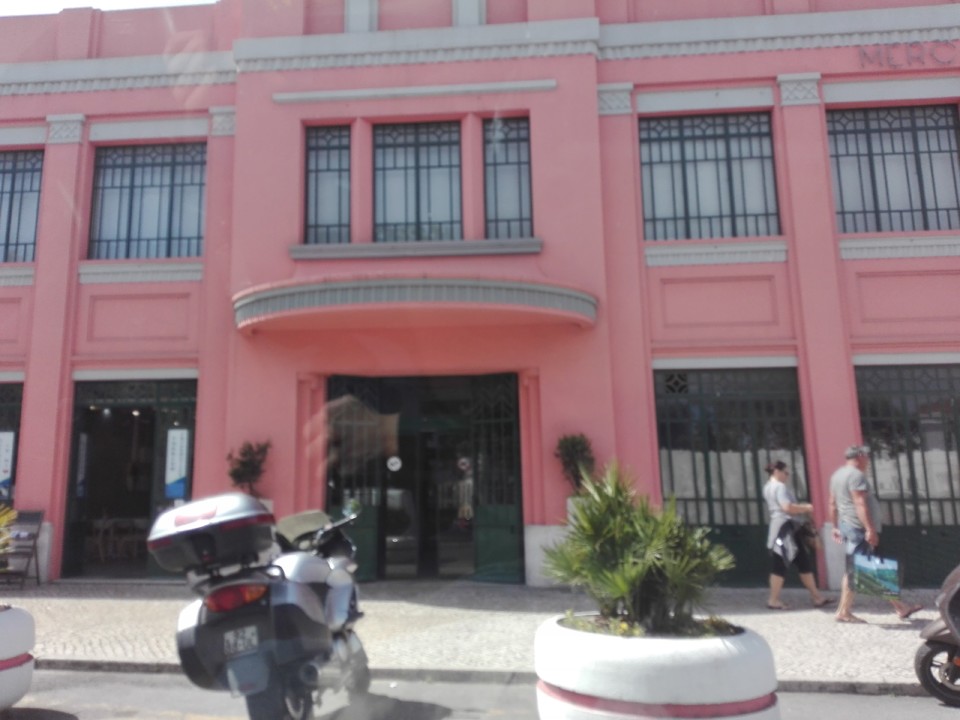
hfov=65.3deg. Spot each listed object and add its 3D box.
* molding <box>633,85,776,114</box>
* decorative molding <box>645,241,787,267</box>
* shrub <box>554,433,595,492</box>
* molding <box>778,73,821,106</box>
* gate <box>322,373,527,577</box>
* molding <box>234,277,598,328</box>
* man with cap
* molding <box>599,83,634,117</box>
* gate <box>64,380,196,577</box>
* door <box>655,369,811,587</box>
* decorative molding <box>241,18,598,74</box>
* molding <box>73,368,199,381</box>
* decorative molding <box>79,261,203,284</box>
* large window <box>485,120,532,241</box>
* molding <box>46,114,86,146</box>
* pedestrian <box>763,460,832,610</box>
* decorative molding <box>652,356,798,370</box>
[{"bbox_3d":[3.095,-3.570,10.366,1.833,0.278,0.120,-1,-8,5],"label":"molding"},{"bbox_3d":[3.234,-1.440,10.297,1.886,0.269,0.140,-1,-9,4],"label":"decorative molding"},{"bbox_3d":[1.214,1.346,9.690,0.510,0.770,0.500,-1,-10,5],"label":"shrub"},{"bbox_3d":[4.506,-3.781,10.592,0.598,0.459,0.170,-2,-9,4],"label":"molding"},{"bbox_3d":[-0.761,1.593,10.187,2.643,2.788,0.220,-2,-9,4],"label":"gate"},{"bbox_3d":[-0.936,-0.752,9.705,4.939,0.358,1.050,-1,-9,4],"label":"molding"},{"bbox_3d":[4.029,1.747,7.651,0.800,1.734,0.560,0,-9,-6],"label":"man with cap"},{"bbox_3d":[1.934,-3.711,10.766,0.548,0.467,0.170,-2,-9,4],"label":"molding"},{"bbox_3d":[-4.925,1.661,10.644,1.860,2.771,0.150,-2,-9,4],"label":"gate"},{"bbox_3d":[3.361,1.545,10.005,1.916,2.881,0.140,-1,-9,4],"label":"door"},{"bbox_3d":[-0.920,-4.345,10.529,5.122,0.509,0.220,-1,-8,5],"label":"decorative molding"},{"bbox_3d":[-4.828,0.217,10.557,1.824,0.145,0.120,-1,-8,5],"label":"molding"},{"bbox_3d":[-4.821,-1.236,10.739,1.830,0.293,0.150,-1,-8,5],"label":"decorative molding"},{"bbox_3d":[0.407,-2.569,10.650,0.643,1.794,0.120,-1,-9,4],"label":"large window"},{"bbox_3d":[-6.239,-3.454,11.345,0.612,0.467,0.170,-2,-9,4],"label":"molding"},{"bbox_3d":[3.587,1.959,8.461,0.660,1.609,0.500,0,-9,-6],"label":"pedestrian"},{"bbox_3d":[3.217,0.046,9.869,1.848,0.149,0.120,-1,-8,5],"label":"decorative molding"}]

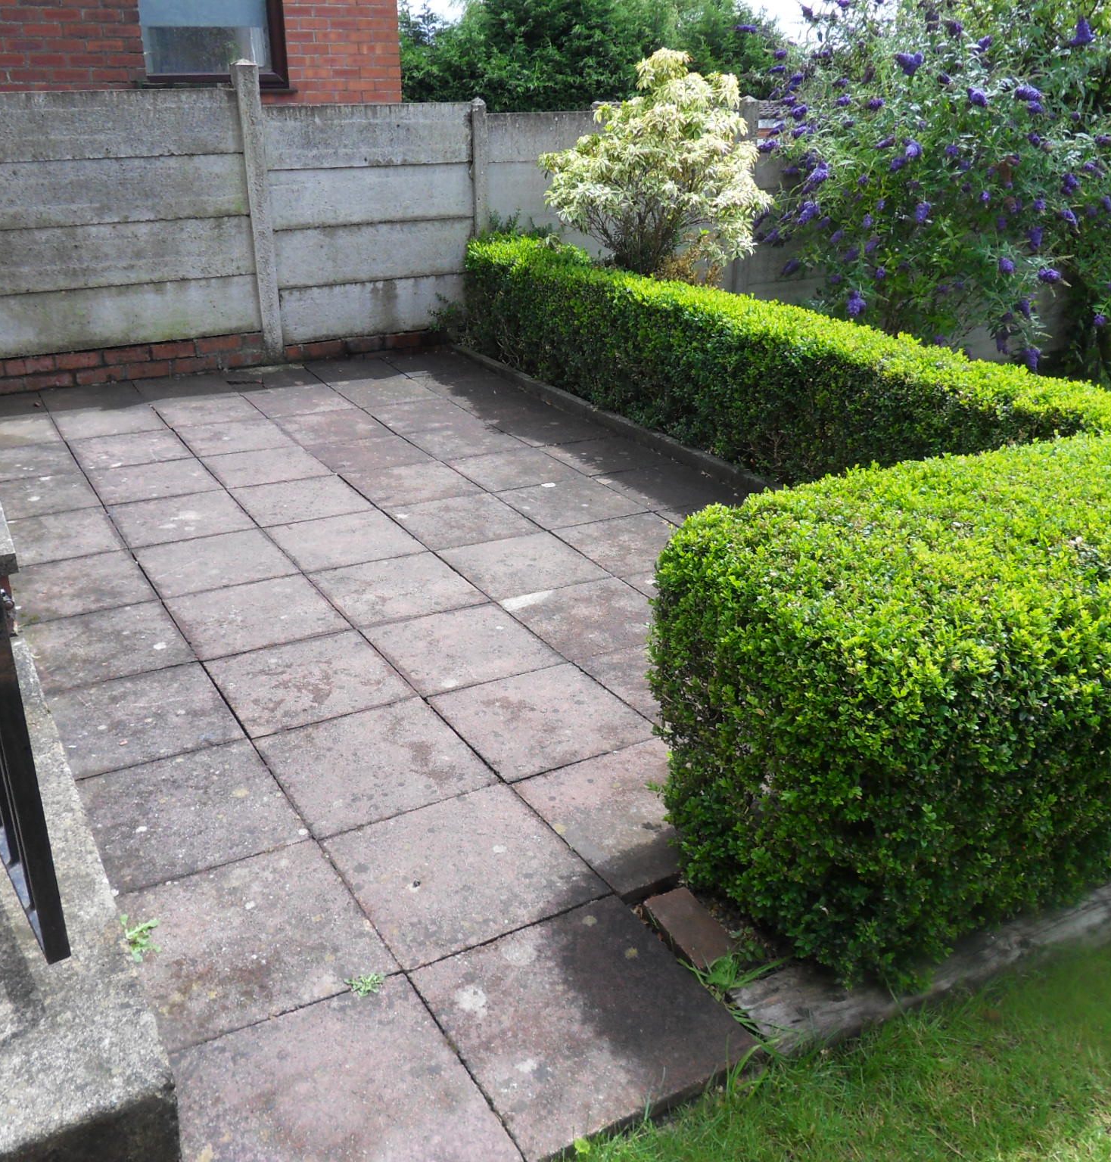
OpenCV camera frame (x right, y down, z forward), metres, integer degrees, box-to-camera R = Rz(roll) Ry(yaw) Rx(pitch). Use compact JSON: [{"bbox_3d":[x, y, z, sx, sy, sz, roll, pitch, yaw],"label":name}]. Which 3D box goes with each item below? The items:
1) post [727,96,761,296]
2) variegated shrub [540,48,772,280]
[{"bbox_3d":[1.222,-2.298,6.928,0.120,1.500,0.120,-11,26,-25],"label":"post"},{"bbox_3d":[0.566,-2.093,6.090,1.320,1.680,1.250,0,23,0],"label":"variegated shrub"}]

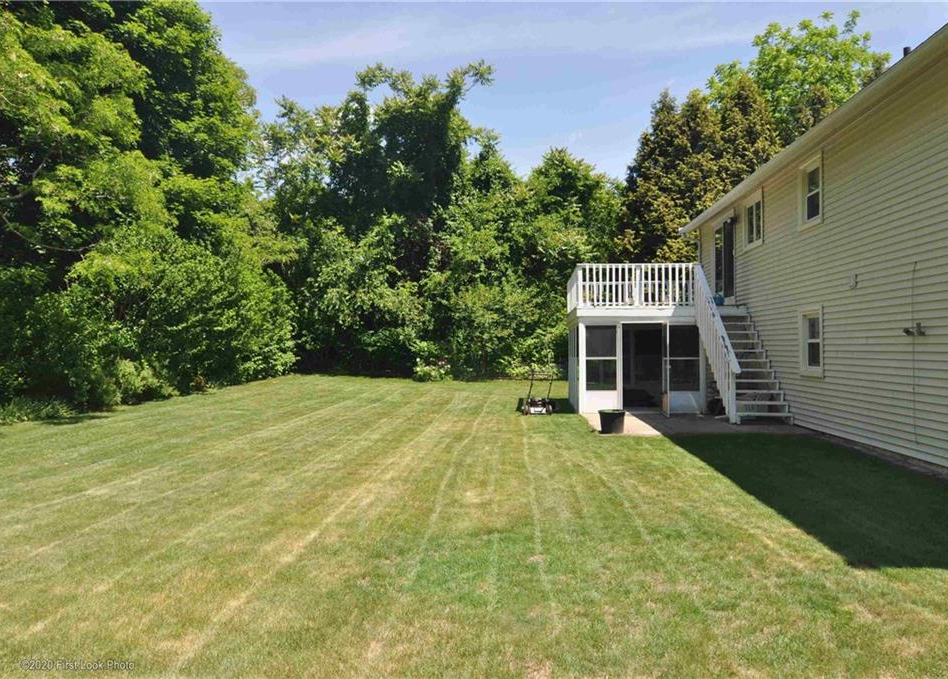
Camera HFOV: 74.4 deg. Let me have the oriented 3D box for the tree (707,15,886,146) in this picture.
[{"bbox_3d":[16.000,-7.000,30.000,9.500,17.200,9.000,0,0,0],"label":"tree"}]

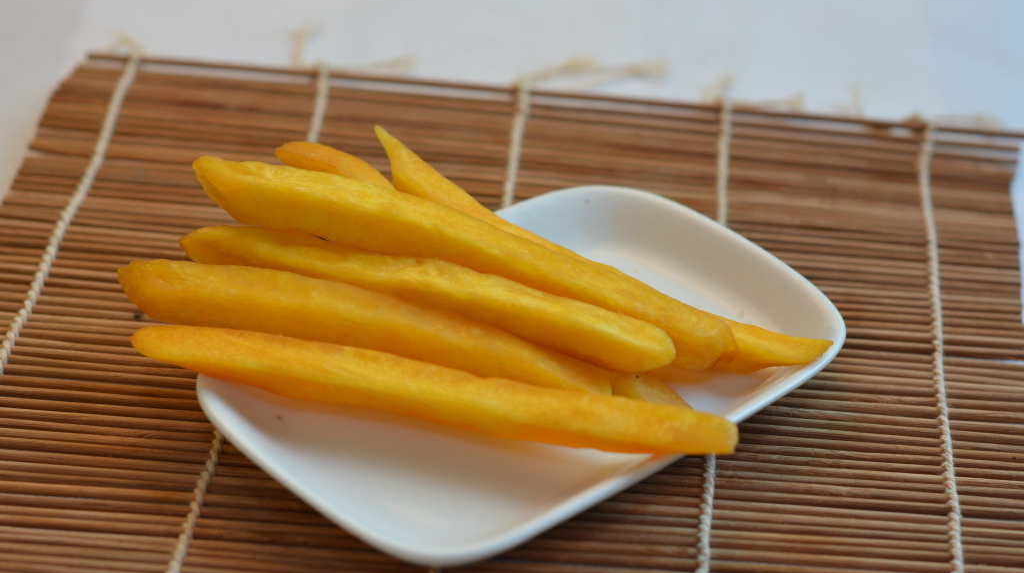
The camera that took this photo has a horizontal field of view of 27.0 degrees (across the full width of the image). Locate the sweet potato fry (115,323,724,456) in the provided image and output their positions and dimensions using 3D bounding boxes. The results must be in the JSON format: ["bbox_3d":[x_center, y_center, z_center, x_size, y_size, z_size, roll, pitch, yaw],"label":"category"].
[{"bbox_3d":[-0.016,0.020,0.427,0.124,0.011,0.011,9,35,7],"label":"sweet potato fry"}]

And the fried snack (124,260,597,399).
[{"bbox_3d":[-0.031,0.011,0.444,0.105,0.013,0.013,11,35,3],"label":"fried snack"}]

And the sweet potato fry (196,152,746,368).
[{"bbox_3d":[-0.011,-0.006,0.468,0.126,0.014,0.014,17,37,8],"label":"sweet potato fry"}]

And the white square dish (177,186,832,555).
[{"bbox_3d":[0.004,0.021,0.453,0.133,0.018,0.088,-26,44,-35],"label":"white square dish"}]

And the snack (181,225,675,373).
[{"bbox_3d":[-0.018,0.002,0.451,0.107,0.012,0.012,12,36,6],"label":"snack"}]

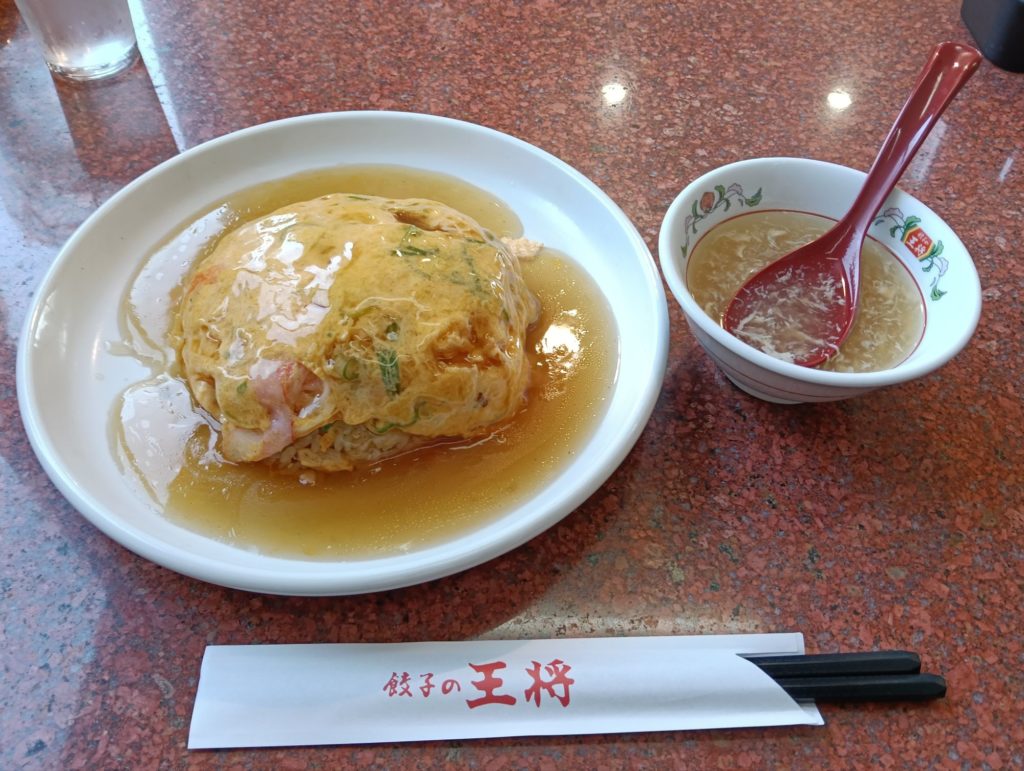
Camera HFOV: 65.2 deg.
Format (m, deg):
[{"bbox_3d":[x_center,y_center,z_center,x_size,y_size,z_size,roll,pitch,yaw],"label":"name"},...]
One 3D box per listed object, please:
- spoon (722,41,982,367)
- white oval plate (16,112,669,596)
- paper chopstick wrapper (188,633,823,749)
[{"bbox_3d":[0.138,-0.067,0.318,0.044,0.032,0.159,30,78,18],"label":"spoon"},{"bbox_3d":[-0.060,-0.025,0.318,0.239,0.033,0.239,1,53,-2],"label":"white oval plate"},{"bbox_3d":[0.001,0.092,0.247,0.192,0.009,0.030,0,53,-3],"label":"paper chopstick wrapper"}]

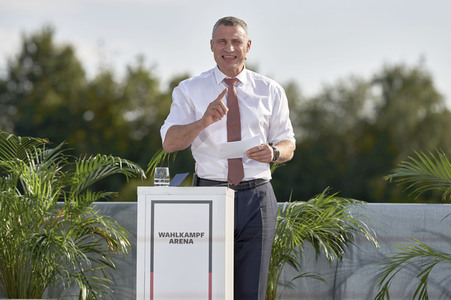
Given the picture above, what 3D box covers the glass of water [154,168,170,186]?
[{"bbox_3d":[-0.278,0.124,7.450,0.068,0.093,0.068,0,-5,0],"label":"glass of water"}]

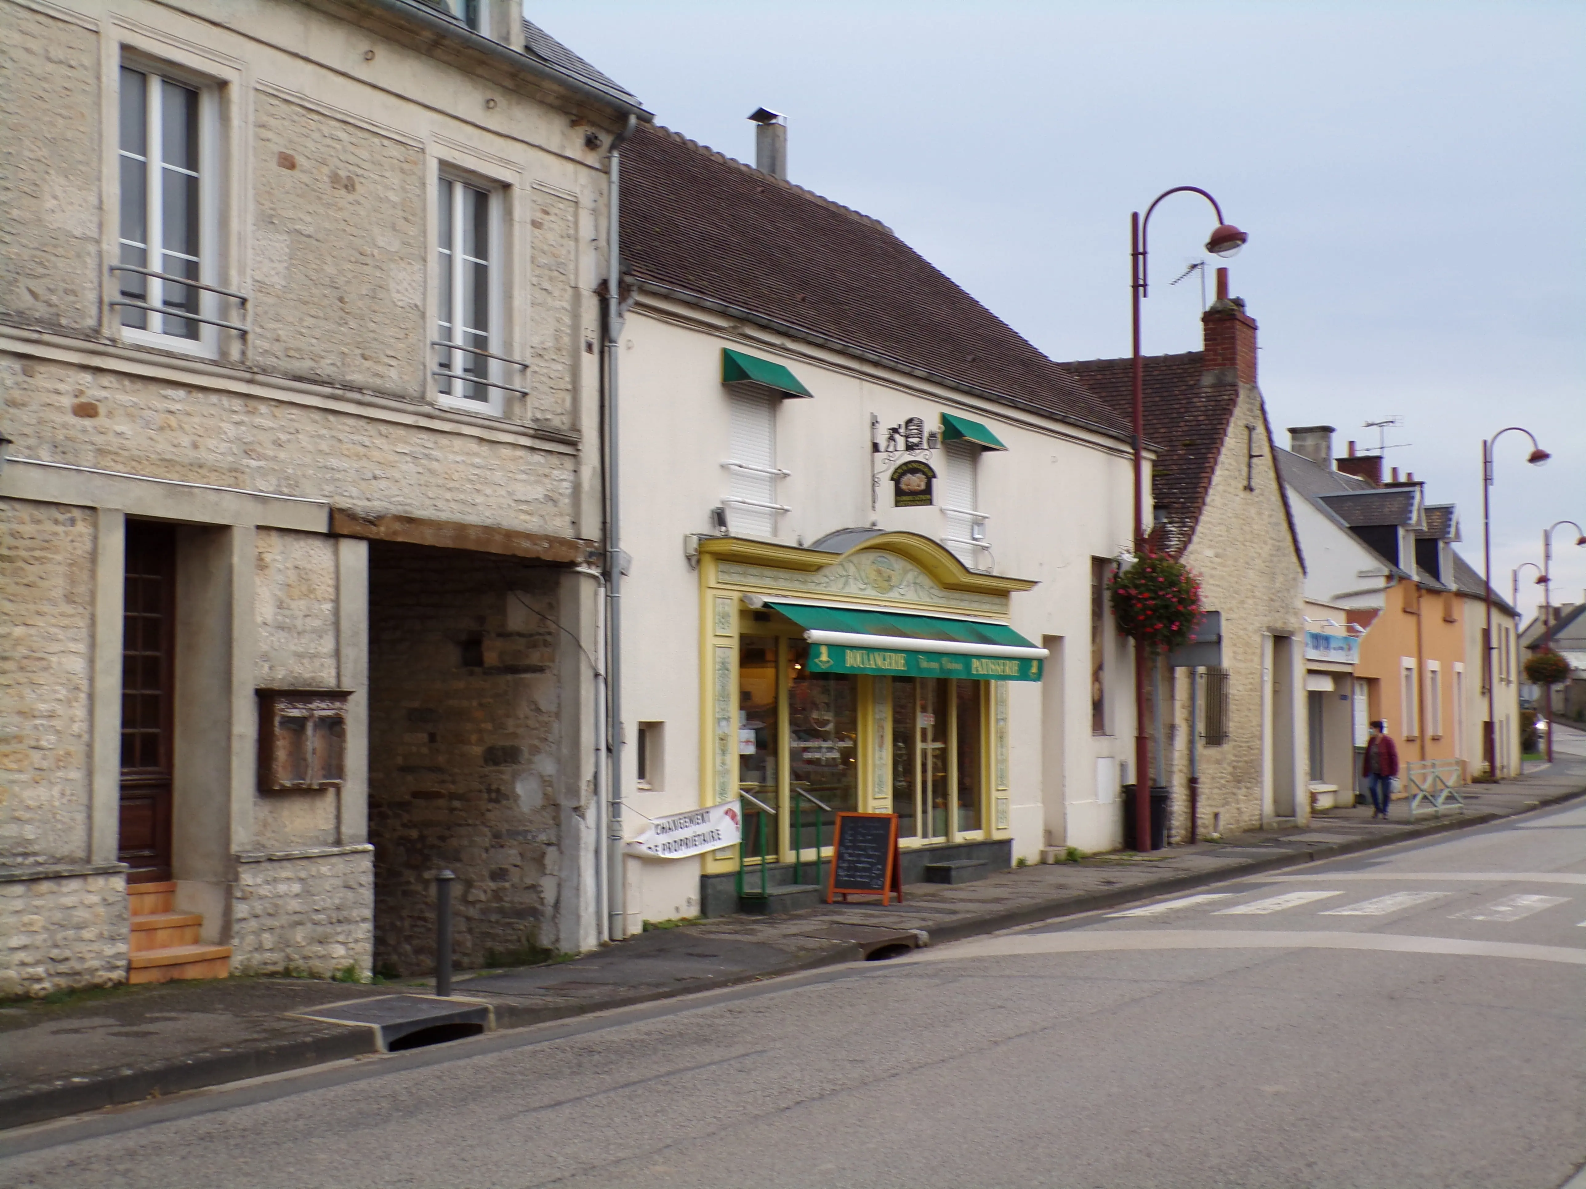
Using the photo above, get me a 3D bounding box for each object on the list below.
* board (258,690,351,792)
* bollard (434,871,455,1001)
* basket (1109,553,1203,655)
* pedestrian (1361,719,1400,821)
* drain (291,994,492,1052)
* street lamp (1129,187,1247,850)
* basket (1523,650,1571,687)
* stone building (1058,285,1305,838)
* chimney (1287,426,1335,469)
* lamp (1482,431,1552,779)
[{"bbox_3d":[-3.249,0.972,14.967,0.160,0.680,0.780,-2,-4,29],"label":"board"},{"bbox_3d":[-2.164,2.100,13.953,0.105,0.784,0.105,0,-3,0],"label":"bollard"},{"bbox_3d":[4.683,0.128,28.958,1.080,1.260,1.080,0,-3,0],"label":"basket"},{"bbox_3d":[9.604,2.860,36.849,0.550,1.635,0.450,-3,-4,38],"label":"pedestrian"},{"bbox_3d":[-2.384,2.525,13.196,0.853,0.165,1.082,-2,-4,29],"label":"drain"},{"bbox_3d":[5.080,-0.949,28.813,1.480,8.420,0.540,-2,-4,29],"label":"street lamp"},{"bbox_3d":[26.117,2.507,77.640,1.500,1.300,1.350,-1,-4,20],"label":"basket"},{"bbox_3d":[3.631,-0.605,35.175,7.000,8.561,6.478,-2,-4,29],"label":"stone building"},{"bbox_3d":[11.275,-3.183,48.872,0.950,1.050,0.800,-2,-4,29],"label":"chimney"},{"bbox_3d":[17.431,0.181,54.053,1.480,8.420,0.540,-2,-4,24],"label":"lamp"}]

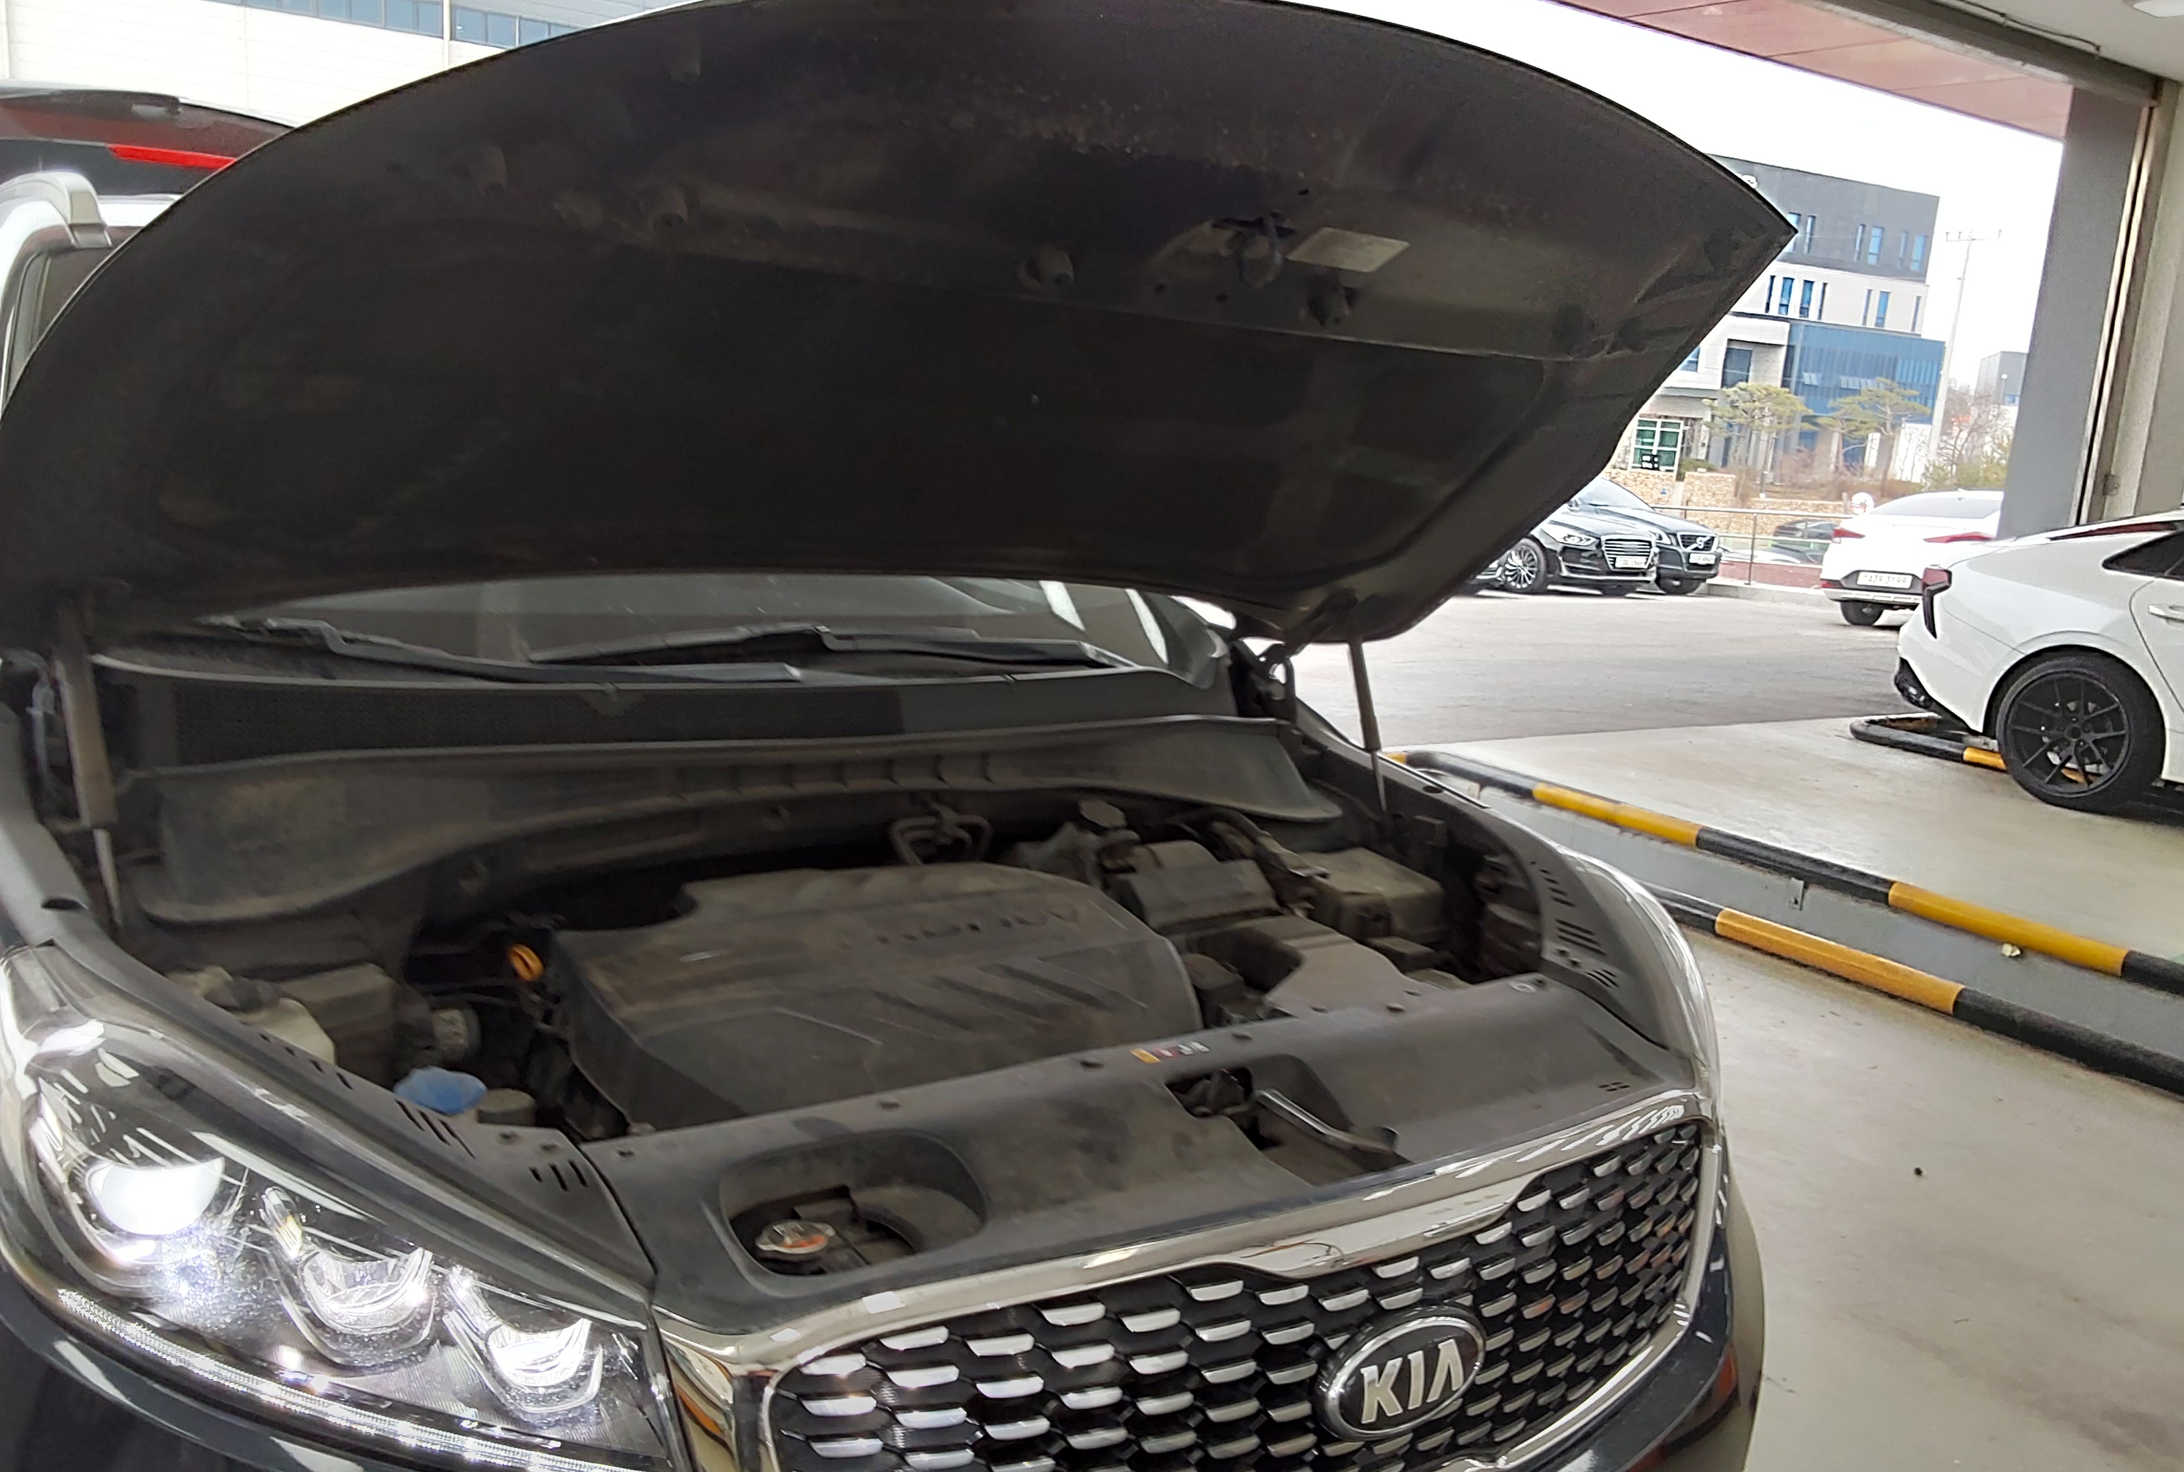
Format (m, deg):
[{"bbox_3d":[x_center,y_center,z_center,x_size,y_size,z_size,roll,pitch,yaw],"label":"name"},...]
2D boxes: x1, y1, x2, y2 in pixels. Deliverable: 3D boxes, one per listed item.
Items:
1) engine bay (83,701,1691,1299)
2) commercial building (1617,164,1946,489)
[{"bbox_3d":[-0.095,0.329,1.721,1.460,0.460,0.940,-3,13,-34],"label":"engine bay"},{"bbox_3d":[32.874,-24.442,104.291,29.000,16.800,15.000,-1,12,-27],"label":"commercial building"}]

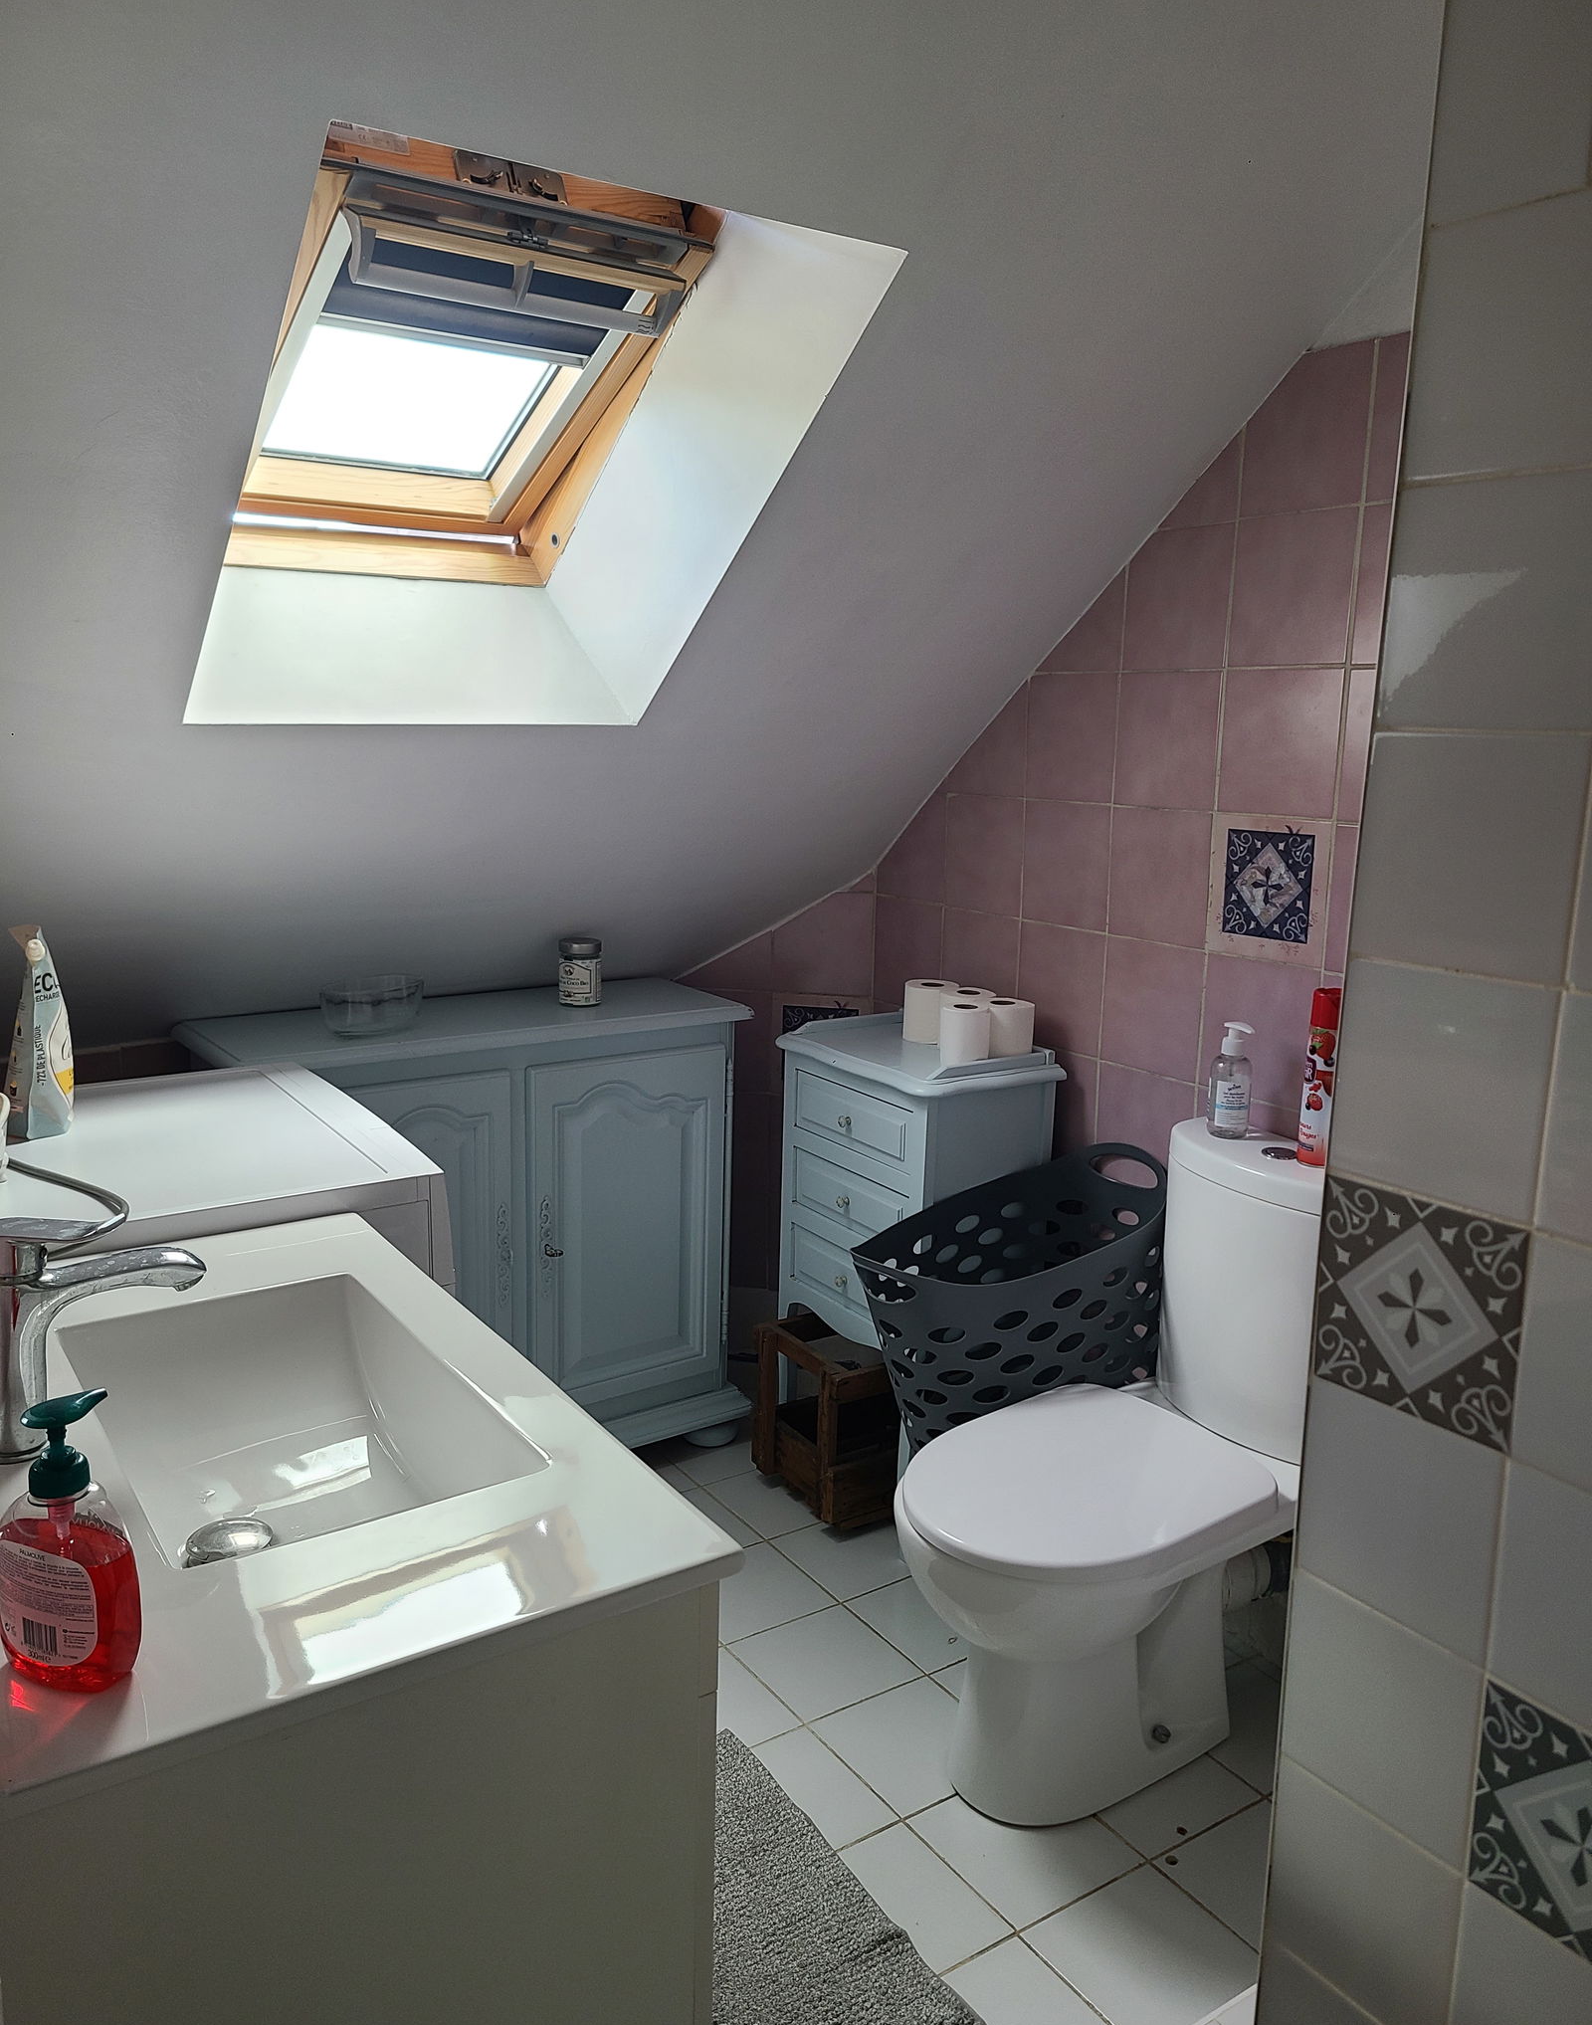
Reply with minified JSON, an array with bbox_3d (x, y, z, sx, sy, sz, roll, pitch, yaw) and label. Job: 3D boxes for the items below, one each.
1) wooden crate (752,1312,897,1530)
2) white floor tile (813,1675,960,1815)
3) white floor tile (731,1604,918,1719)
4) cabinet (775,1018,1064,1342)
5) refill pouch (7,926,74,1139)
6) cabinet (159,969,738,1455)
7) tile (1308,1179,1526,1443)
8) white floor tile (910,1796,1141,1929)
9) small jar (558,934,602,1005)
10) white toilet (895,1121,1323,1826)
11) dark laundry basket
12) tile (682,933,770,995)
[{"bbox_3d":[0.116,0.699,2.842,0.280,0.285,0.262,-6,14,-33],"label":"wooden crate"},{"bbox_3d":[0.156,0.955,2.075,0.207,0.010,0.207,-6,13,-33],"label":"white floor tile"},{"bbox_3d":[0.041,0.919,2.247,0.207,0.010,0.207,-6,13,-33],"label":"white floor tile"},{"bbox_3d":[0.189,0.434,2.702,0.285,0.775,0.435,-6,13,-33],"label":"cabinet"},{"bbox_3d":[-0.838,0.016,1.761,0.075,0.218,0.135,-3,12,-19],"label":"refill pouch"},{"bbox_3d":[-0.549,0.411,2.795,0.902,0.830,0.345,-6,14,-33],"label":"cabinet"},{"bbox_3d":[0.419,0.198,1.072,0.010,0.150,0.150,-6,14,-33],"label":"tile"},{"bbox_3d":[0.283,1.030,1.977,0.210,0.010,0.210,-6,14,-33],"label":"white floor tile"},{"bbox_3d":[-0.385,-0.072,2.850,0.076,0.115,0.076,0,12,-10],"label":"small jar"},{"bbox_3d":[0.417,0.584,2.032,0.680,0.750,0.385,-6,13,-33],"label":"white toilet"},{"bbox_3d":[0.237,0.487,2.300,0.625,0.510,0.325,-5,13,-30],"label":"dark laundry basket"},{"bbox_3d":[-0.134,-0.106,3.105,0.195,0.125,0.010,5,12,19],"label":"tile"}]

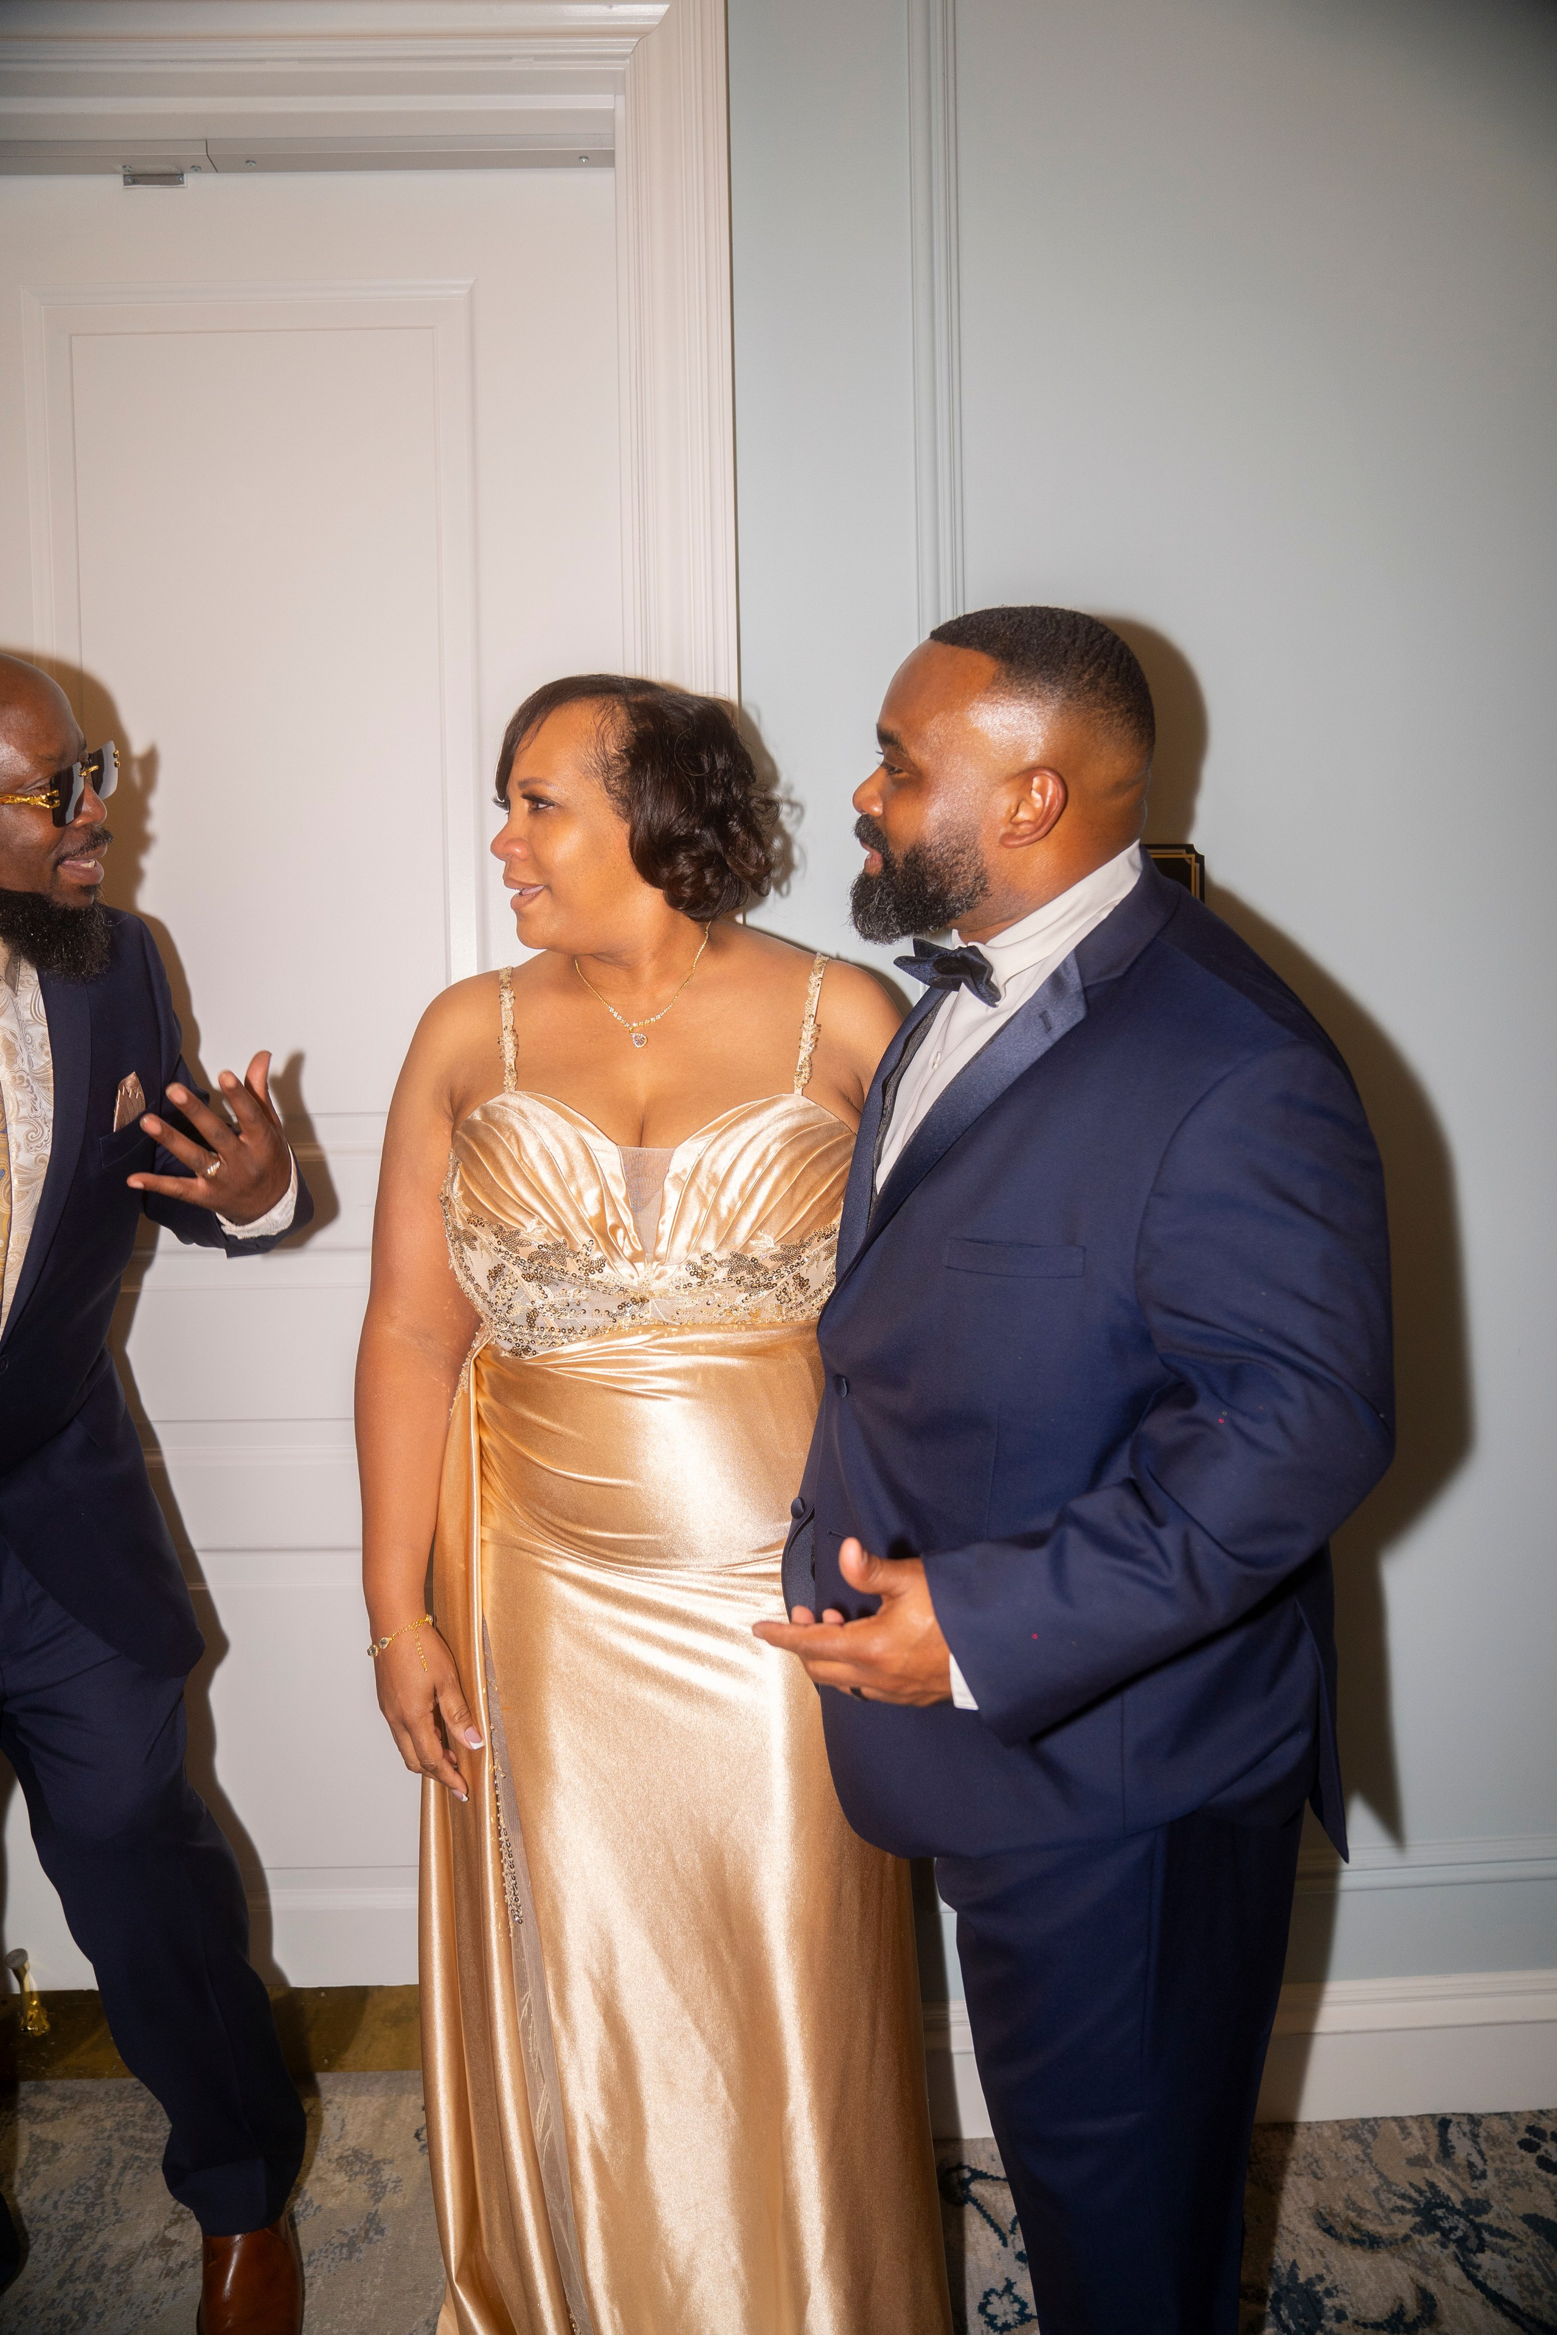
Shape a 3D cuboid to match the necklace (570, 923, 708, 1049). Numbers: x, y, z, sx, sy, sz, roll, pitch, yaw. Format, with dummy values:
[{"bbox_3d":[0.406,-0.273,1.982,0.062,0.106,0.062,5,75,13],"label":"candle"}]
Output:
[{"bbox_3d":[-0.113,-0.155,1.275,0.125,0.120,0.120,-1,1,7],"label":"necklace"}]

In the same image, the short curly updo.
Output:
[{"bbox_3d":[-0.118,-0.308,1.300,0.235,0.205,0.200,-2,1,-29],"label":"short curly updo"}]

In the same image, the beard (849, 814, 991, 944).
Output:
[{"bbox_3d":[0.109,-0.228,1.235,0.115,0.107,0.145,-1,1,-14],"label":"beard"}]

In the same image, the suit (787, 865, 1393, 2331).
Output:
[{"bbox_3d":[0.255,0.510,1.270,0.480,1.530,0.620,-2,1,-33],"label":"suit"}]

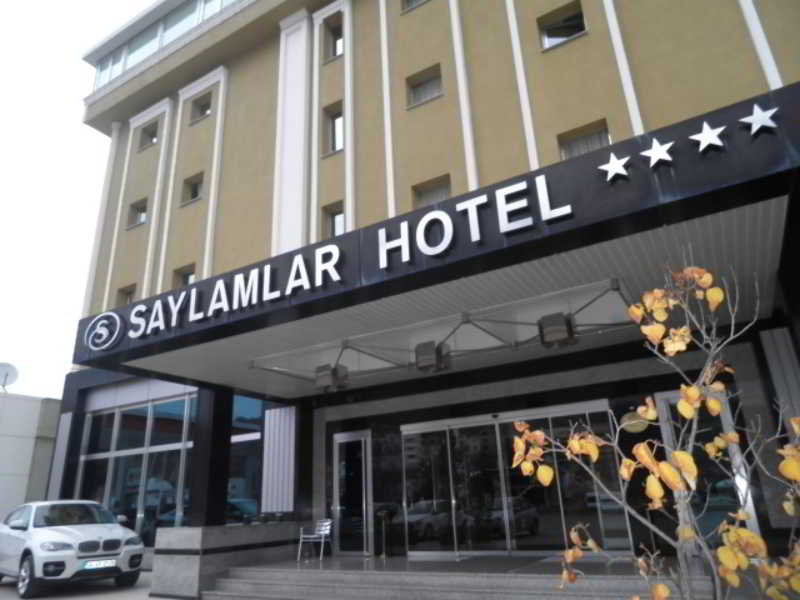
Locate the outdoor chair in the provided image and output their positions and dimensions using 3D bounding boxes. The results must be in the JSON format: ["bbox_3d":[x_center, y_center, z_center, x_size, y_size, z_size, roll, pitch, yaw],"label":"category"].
[{"bbox_3d":[-1.728,5.070,11.731,0.570,0.750,0.560,-14,-23,28],"label":"outdoor chair"}]

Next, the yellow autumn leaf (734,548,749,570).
[{"bbox_3d":[1.139,0.866,1.850,0.047,0.073,0.030,-13,-23,26],"label":"yellow autumn leaf"}]

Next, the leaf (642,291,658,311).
[{"bbox_3d":[0.881,0.002,1.950,0.056,0.070,0.030,-12,-23,24],"label":"leaf"}]

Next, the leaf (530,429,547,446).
[{"bbox_3d":[0.487,0.483,1.950,0.056,0.063,0.030,-7,-21,12],"label":"leaf"}]

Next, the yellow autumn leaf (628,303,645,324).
[{"bbox_3d":[0.831,0.048,1.950,0.056,0.077,0.030,-12,-22,22],"label":"yellow autumn leaf"}]

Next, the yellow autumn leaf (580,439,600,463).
[{"bbox_3d":[0.721,0.570,2.100,0.072,0.085,0.040,-9,-21,17],"label":"yellow autumn leaf"}]

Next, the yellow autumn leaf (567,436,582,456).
[{"bbox_3d":[0.661,0.555,2.100,0.058,0.073,0.040,-8,-21,15],"label":"yellow autumn leaf"}]

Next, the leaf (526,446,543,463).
[{"bbox_3d":[0.473,0.543,1.950,0.056,0.056,0.030,-7,-21,12],"label":"leaf"}]

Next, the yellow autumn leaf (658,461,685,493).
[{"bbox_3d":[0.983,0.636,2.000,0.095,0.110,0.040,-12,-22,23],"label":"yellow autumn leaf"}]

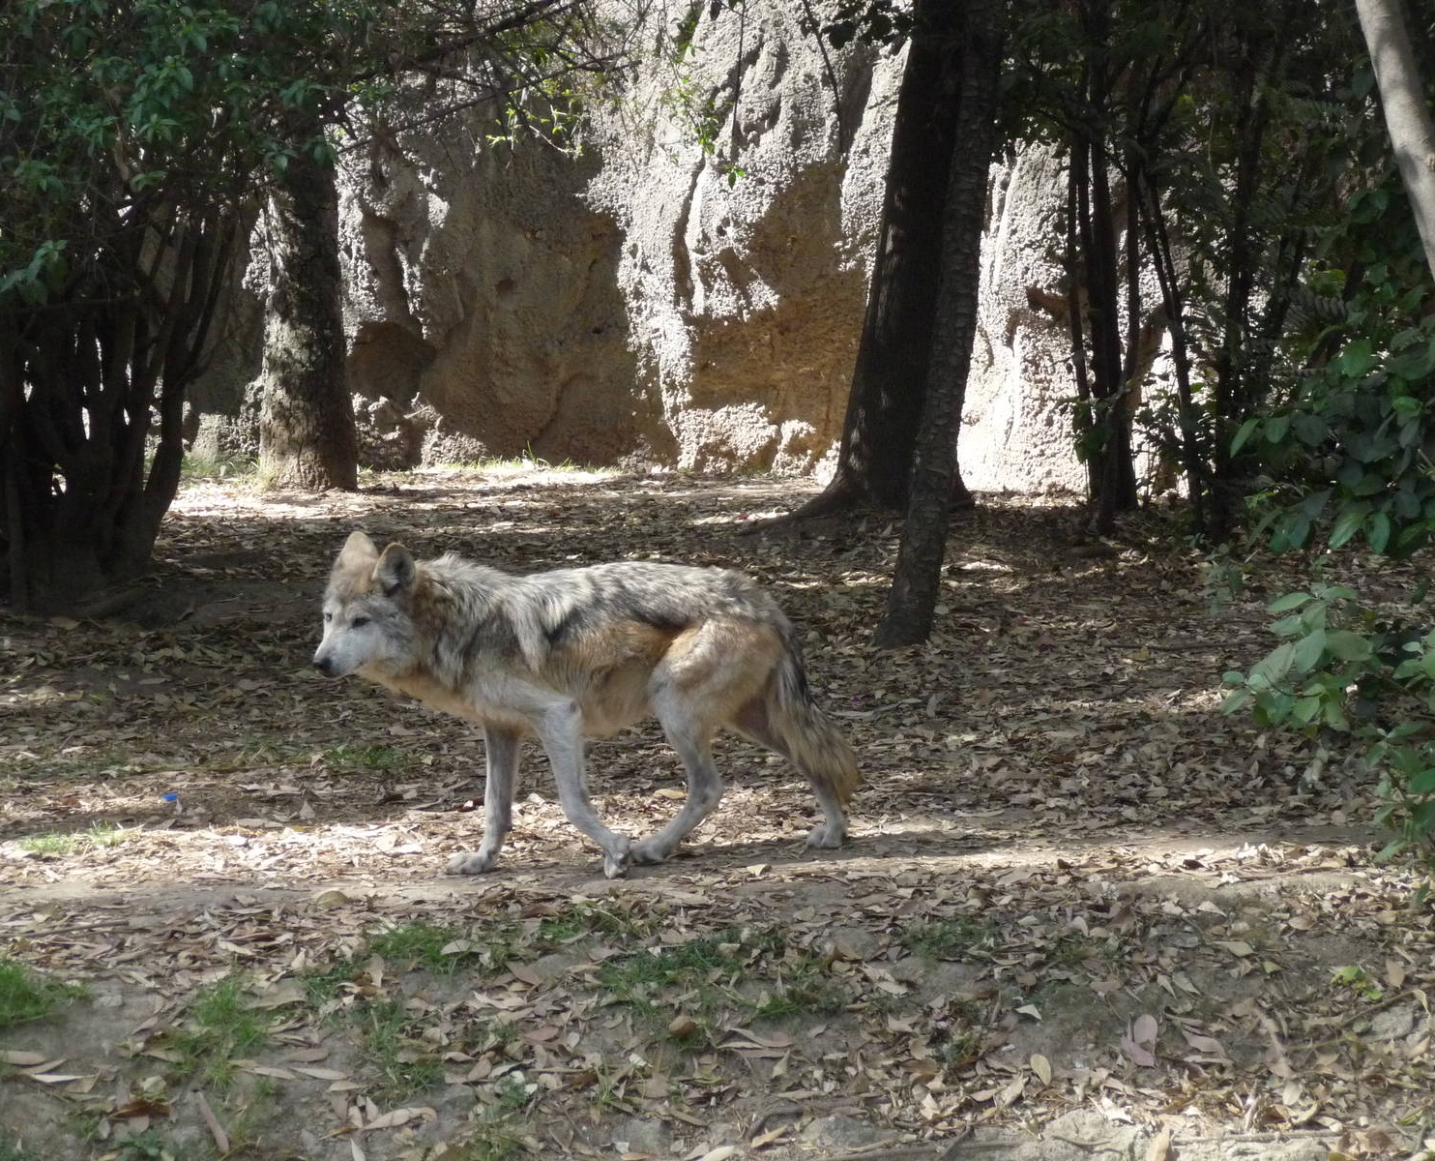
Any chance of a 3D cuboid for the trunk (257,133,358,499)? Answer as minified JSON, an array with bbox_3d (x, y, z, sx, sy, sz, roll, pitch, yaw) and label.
[{"bbox_3d":[-1.749,-1.134,17.000,0.420,1.550,0.420,0,6,0],"label":"trunk"}]

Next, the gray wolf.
[{"bbox_3d":[-0.288,0.283,8.900,1.180,0.750,0.320,-2,6,-15],"label":"gray wolf"}]

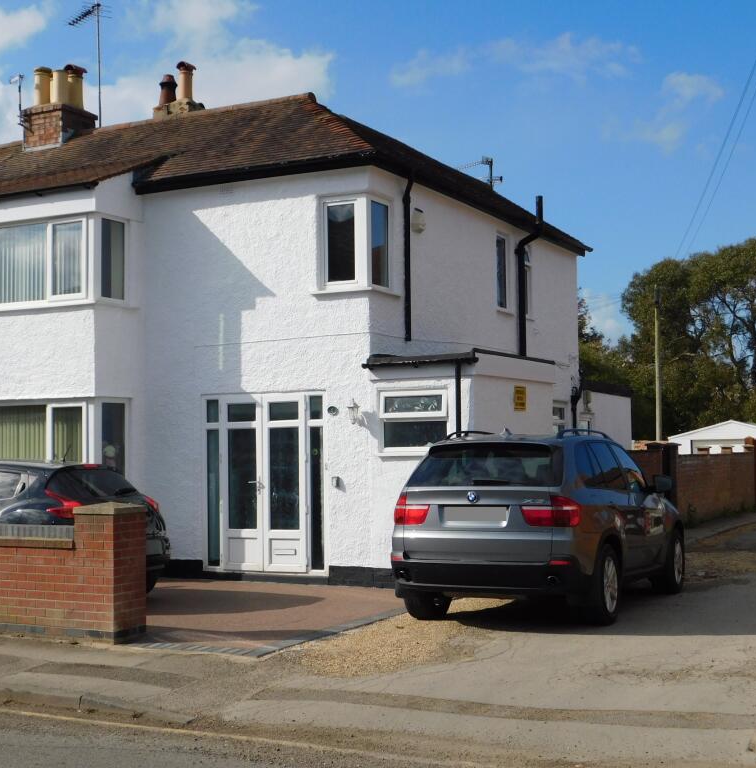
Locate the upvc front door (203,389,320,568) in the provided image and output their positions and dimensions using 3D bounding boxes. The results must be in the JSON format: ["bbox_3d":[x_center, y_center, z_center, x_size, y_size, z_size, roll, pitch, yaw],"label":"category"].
[{"bbox_3d":[-1.343,1.178,14.093,1.755,2.139,0.122,-2,-3,27],"label":"upvc front door"}]

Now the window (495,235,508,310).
[{"bbox_3d":[1.793,-1.634,17.403,0.112,1.116,0.578,-2,-3,27],"label":"window"}]

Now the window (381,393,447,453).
[{"bbox_3d":[0.424,0.443,14.039,0.908,0.771,0.120,-2,-3,27],"label":"window"}]

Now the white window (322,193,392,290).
[{"bbox_3d":[-0.245,-1.629,13.964,0.680,1.106,0.678,-2,-3,27],"label":"white window"}]

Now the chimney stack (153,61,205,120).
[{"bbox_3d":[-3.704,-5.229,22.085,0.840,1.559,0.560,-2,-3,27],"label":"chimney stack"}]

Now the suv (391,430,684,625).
[{"bbox_3d":[1.865,1.409,12.301,1.960,1.770,4.860,-3,-5,25],"label":"suv"}]

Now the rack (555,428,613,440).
[{"bbox_3d":[2.023,0.495,11.462,0.070,0.100,1.950,-3,-5,25],"label":"rack"}]

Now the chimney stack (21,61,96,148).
[{"bbox_3d":[-5.139,-4.477,19.179,0.870,1.530,0.860,-2,-3,27],"label":"chimney stack"}]

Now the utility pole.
[{"bbox_3d":[10.415,0.203,43.948,0.260,7.802,0.260,-2,-3,27],"label":"utility pole"}]

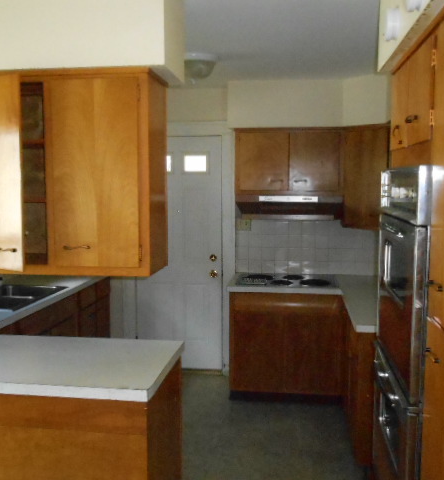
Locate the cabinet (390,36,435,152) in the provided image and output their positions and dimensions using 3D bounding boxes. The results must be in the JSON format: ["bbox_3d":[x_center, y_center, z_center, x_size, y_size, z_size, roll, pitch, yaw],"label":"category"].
[{"bbox_3d":[0.938,-0.485,1.988,0.560,0.310,0.690,1,5,7],"label":"cabinet"}]

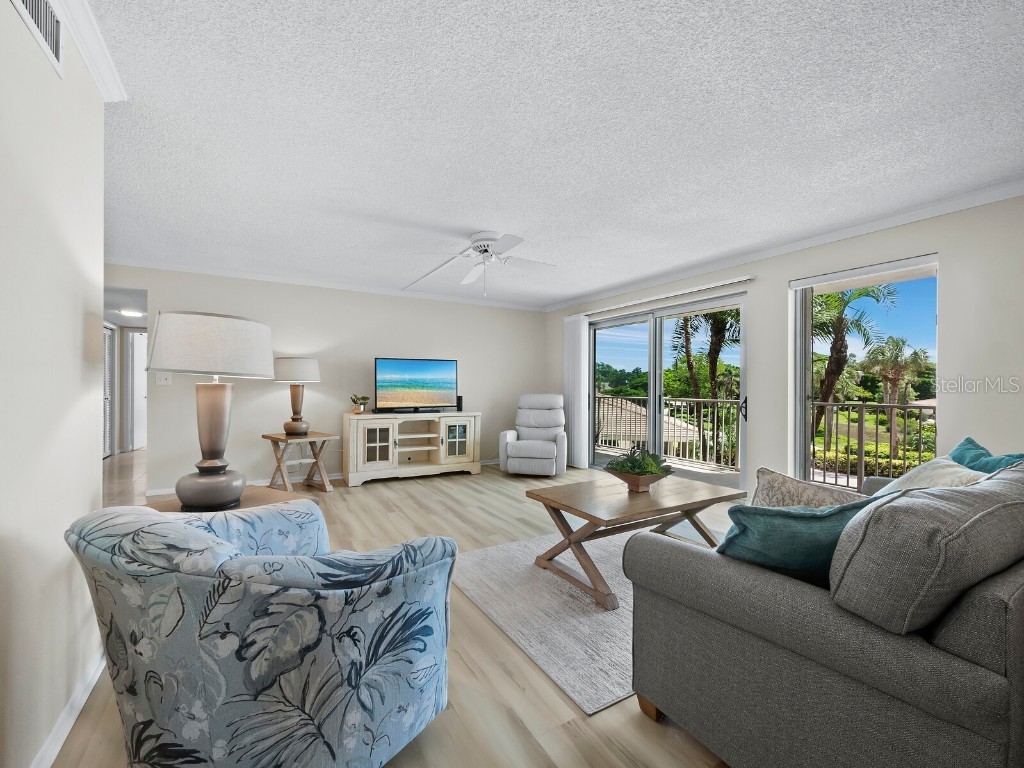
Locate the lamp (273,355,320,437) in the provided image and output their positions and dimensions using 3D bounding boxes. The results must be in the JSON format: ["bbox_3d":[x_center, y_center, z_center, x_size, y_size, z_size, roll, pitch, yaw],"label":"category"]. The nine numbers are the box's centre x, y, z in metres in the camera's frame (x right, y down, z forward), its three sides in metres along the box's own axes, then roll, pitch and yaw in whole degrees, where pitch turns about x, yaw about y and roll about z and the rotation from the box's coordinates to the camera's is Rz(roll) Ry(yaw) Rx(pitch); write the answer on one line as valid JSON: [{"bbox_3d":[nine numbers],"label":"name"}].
[{"bbox_3d":[-2.454,0.144,4.738,0.464,0.867,0.464,0,0,-29],"label":"lamp"}]

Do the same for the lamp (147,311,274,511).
[{"bbox_3d":[-1.381,0.138,1.925,0.464,0.867,0.464,0,0,-29],"label":"lamp"}]

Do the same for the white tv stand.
[{"bbox_3d":[-1.254,0.786,5.353,1.651,0.820,0.487,0,0,-29],"label":"white tv stand"}]

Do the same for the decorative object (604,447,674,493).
[{"bbox_3d":[0.872,0.583,2.841,0.328,0.295,0.328,0,0,-29],"label":"decorative object"}]

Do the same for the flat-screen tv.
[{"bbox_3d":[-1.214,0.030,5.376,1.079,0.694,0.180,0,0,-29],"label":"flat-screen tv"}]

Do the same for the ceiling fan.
[{"bbox_3d":[-0.225,-1.019,3.489,1.320,0.448,1.320,0,0,-29],"label":"ceiling fan"}]

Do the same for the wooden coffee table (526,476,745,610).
[{"bbox_3d":[0.846,0.963,2.811,1.275,0.466,0.767,0,0,-30],"label":"wooden coffee table"}]

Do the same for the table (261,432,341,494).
[{"bbox_3d":[-2.352,0.883,4.614,0.699,0.610,0.541,0,0,41],"label":"table"}]

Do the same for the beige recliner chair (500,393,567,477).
[{"bbox_3d":[0.362,0.682,5.944,0.870,1.050,0.860,0,0,14],"label":"beige recliner chair"}]

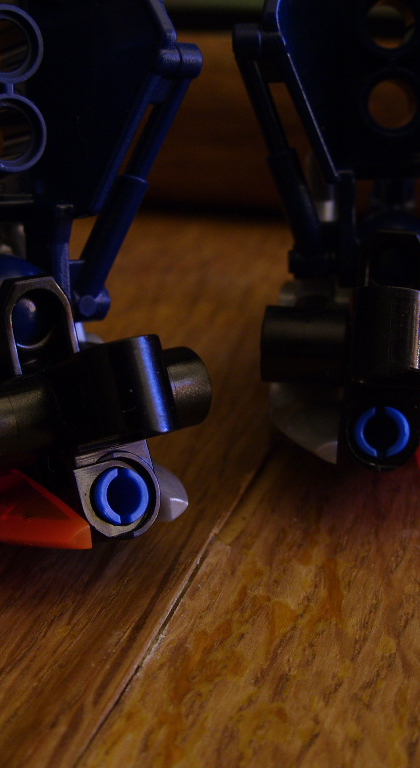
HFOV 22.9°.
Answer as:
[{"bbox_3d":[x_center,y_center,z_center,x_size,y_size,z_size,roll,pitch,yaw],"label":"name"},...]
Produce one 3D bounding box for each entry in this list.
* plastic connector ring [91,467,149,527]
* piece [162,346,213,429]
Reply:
[{"bbox_3d":[-0.008,0.010,0.089,0.005,0.005,0.002,-12,-1,-35],"label":"plastic connector ring"},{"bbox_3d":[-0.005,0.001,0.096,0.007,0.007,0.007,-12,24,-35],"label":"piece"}]

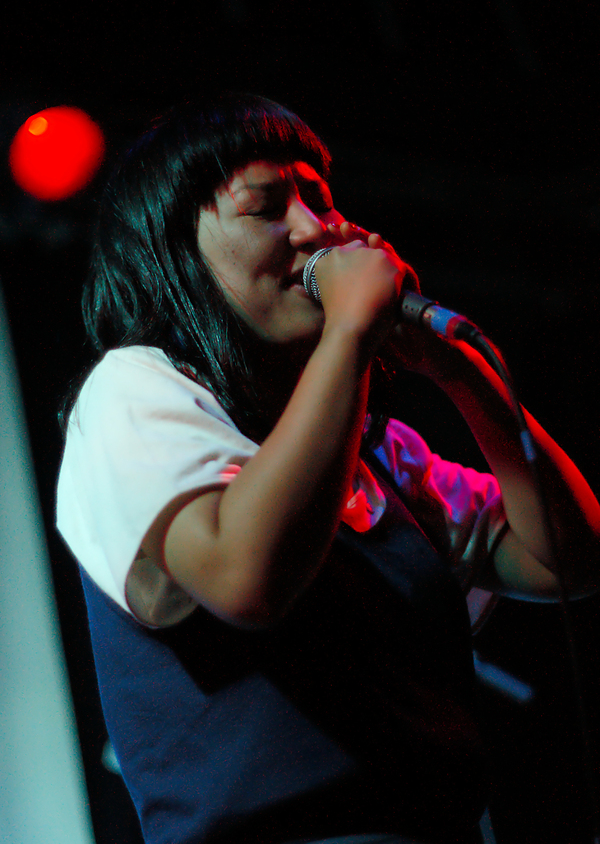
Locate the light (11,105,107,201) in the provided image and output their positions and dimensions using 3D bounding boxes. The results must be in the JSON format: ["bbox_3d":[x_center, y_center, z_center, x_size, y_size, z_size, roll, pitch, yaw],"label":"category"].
[{"bbox_3d":[-0.597,-0.661,4.600,0.230,0.230,0.240,-9,12,-3],"label":"light"}]

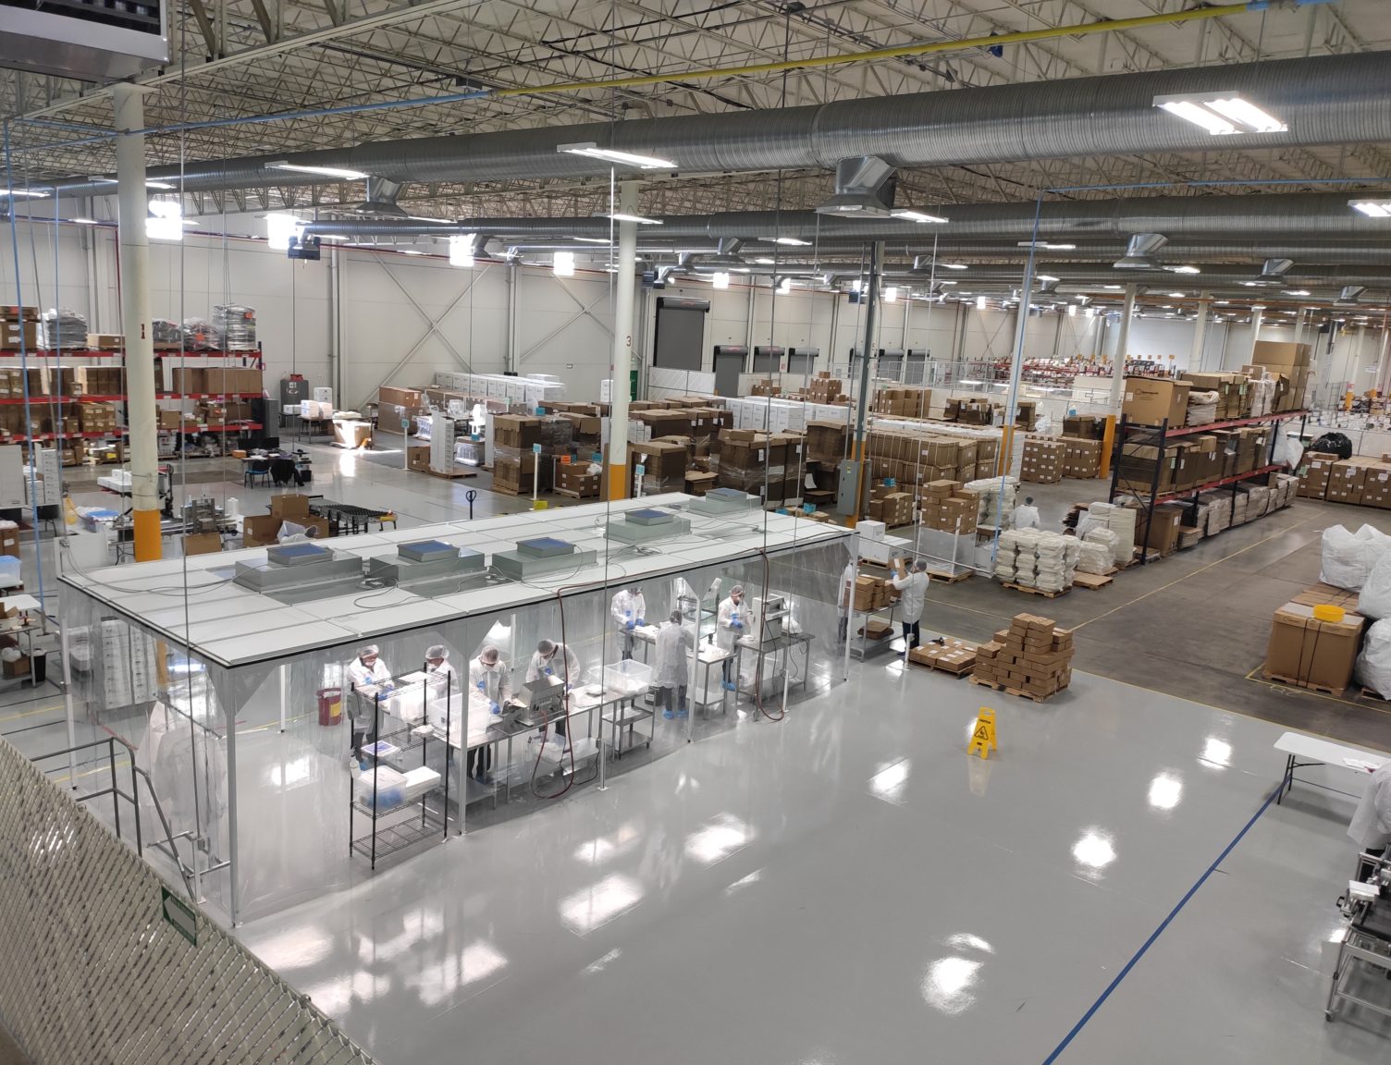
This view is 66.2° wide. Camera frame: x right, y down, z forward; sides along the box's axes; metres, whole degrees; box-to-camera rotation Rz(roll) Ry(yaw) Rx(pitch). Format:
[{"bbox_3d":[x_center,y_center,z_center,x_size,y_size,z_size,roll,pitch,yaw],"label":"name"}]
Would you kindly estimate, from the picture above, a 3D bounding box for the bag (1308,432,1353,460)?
[{"bbox_3d":[24.951,-3.449,41.893,1.400,0.980,1.200,14,16,39],"label":"bag"}]

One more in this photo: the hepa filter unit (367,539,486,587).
[{"bbox_3d":[-3.051,0.316,12.151,0.570,0.310,1.180,13,15,39],"label":"hepa filter unit"}]

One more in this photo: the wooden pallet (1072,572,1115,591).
[{"bbox_3d":[8.845,1.075,24.561,1.200,0.140,1.040,14,16,39],"label":"wooden pallet"}]

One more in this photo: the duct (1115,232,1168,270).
[{"bbox_3d":[7.879,-5.001,18.907,0.780,0.620,0.700,14,16,39],"label":"duct"}]

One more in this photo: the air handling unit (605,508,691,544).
[{"bbox_3d":[-0.657,-0.108,14.995,0.610,0.340,1.230,13,15,39],"label":"air handling unit"}]

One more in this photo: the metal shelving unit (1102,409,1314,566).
[{"bbox_3d":[15.802,-1.948,32.032,1.050,3.640,15.100,13,15,39],"label":"metal shelving unit"}]

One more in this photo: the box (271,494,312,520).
[{"bbox_3d":[-8.578,-0.556,22.545,0.600,0.430,0.470,-7,16,-41],"label":"box"}]

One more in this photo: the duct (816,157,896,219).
[{"bbox_3d":[1.823,-3.901,12.056,0.630,0.610,0.630,13,15,39],"label":"duct"}]

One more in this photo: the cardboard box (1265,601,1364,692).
[{"bbox_3d":[10.645,1.926,18.330,1.200,1.040,1.020,13,15,39],"label":"cardboard box"}]

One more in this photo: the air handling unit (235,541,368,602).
[{"bbox_3d":[-4.317,0.348,11.666,0.610,0.340,1.220,13,15,39],"label":"air handling unit"}]

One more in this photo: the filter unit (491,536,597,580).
[{"bbox_3d":[-1.794,0.279,12.678,0.570,0.310,1.180,13,15,39],"label":"filter unit"}]

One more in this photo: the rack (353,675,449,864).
[{"bbox_3d":[-2.970,2.339,10.801,0.380,1.840,0.910,13,15,39],"label":"rack"}]

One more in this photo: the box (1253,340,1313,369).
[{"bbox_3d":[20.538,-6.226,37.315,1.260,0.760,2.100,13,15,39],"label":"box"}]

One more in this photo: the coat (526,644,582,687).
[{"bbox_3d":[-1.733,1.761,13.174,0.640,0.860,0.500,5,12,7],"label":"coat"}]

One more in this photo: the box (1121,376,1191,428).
[{"bbox_3d":[11.682,-3.306,27.126,1.140,1.120,1.220,14,16,39],"label":"box"}]

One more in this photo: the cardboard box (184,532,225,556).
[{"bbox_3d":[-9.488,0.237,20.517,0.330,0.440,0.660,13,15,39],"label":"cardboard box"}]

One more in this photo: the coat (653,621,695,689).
[{"bbox_3d":[-0.287,1.681,15.045,0.530,0.970,0.420,6,12,9],"label":"coat"}]

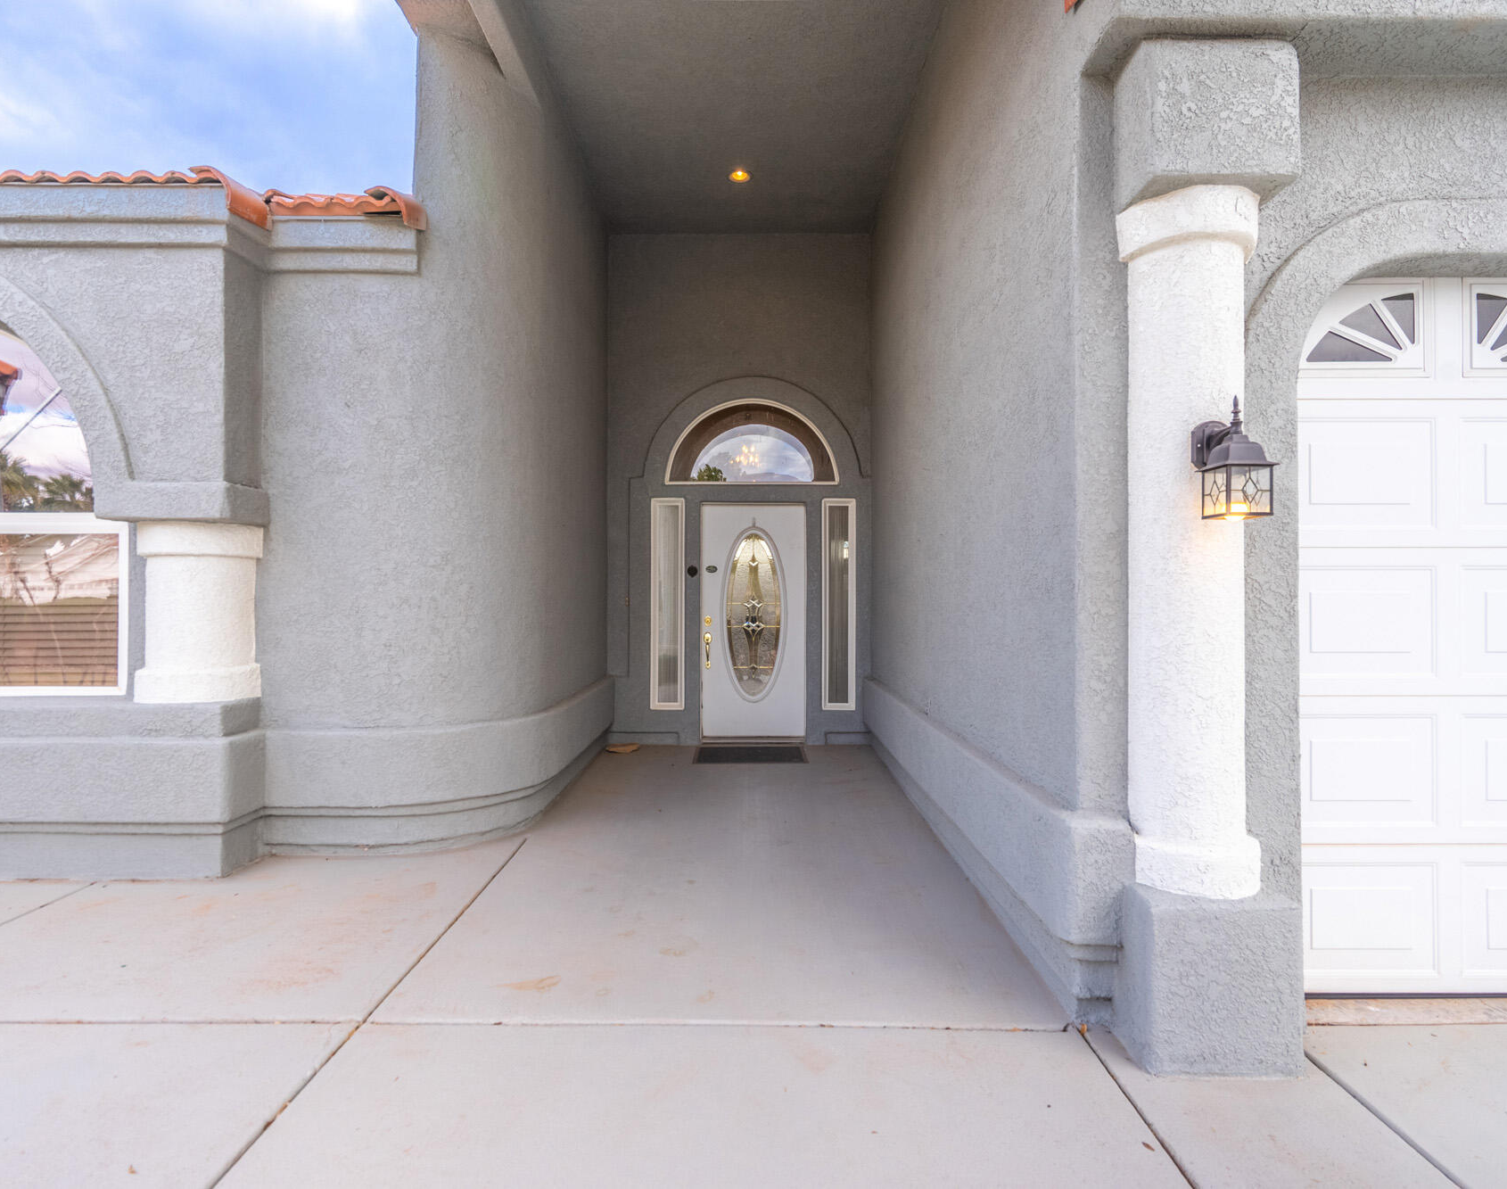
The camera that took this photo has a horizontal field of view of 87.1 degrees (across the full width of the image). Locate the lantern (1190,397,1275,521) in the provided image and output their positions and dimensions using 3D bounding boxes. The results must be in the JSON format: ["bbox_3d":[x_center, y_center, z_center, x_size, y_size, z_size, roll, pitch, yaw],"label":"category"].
[{"bbox_3d":[1.360,-0.382,2.250,0.155,0.345,0.200,0,0,0],"label":"lantern"}]

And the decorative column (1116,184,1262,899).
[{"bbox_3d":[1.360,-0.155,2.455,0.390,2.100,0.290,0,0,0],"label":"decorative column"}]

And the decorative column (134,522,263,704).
[{"bbox_3d":[-2.790,0.088,4.020,0.540,0.890,0.330,0,0,0],"label":"decorative column"}]

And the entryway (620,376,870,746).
[{"bbox_3d":[-0.070,-0.287,6.820,2.140,3.150,0.220,0,0,0],"label":"entryway"}]

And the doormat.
[{"bbox_3d":[-0.020,1.293,6.430,0.910,0.018,0.610,0,0,0],"label":"doormat"}]

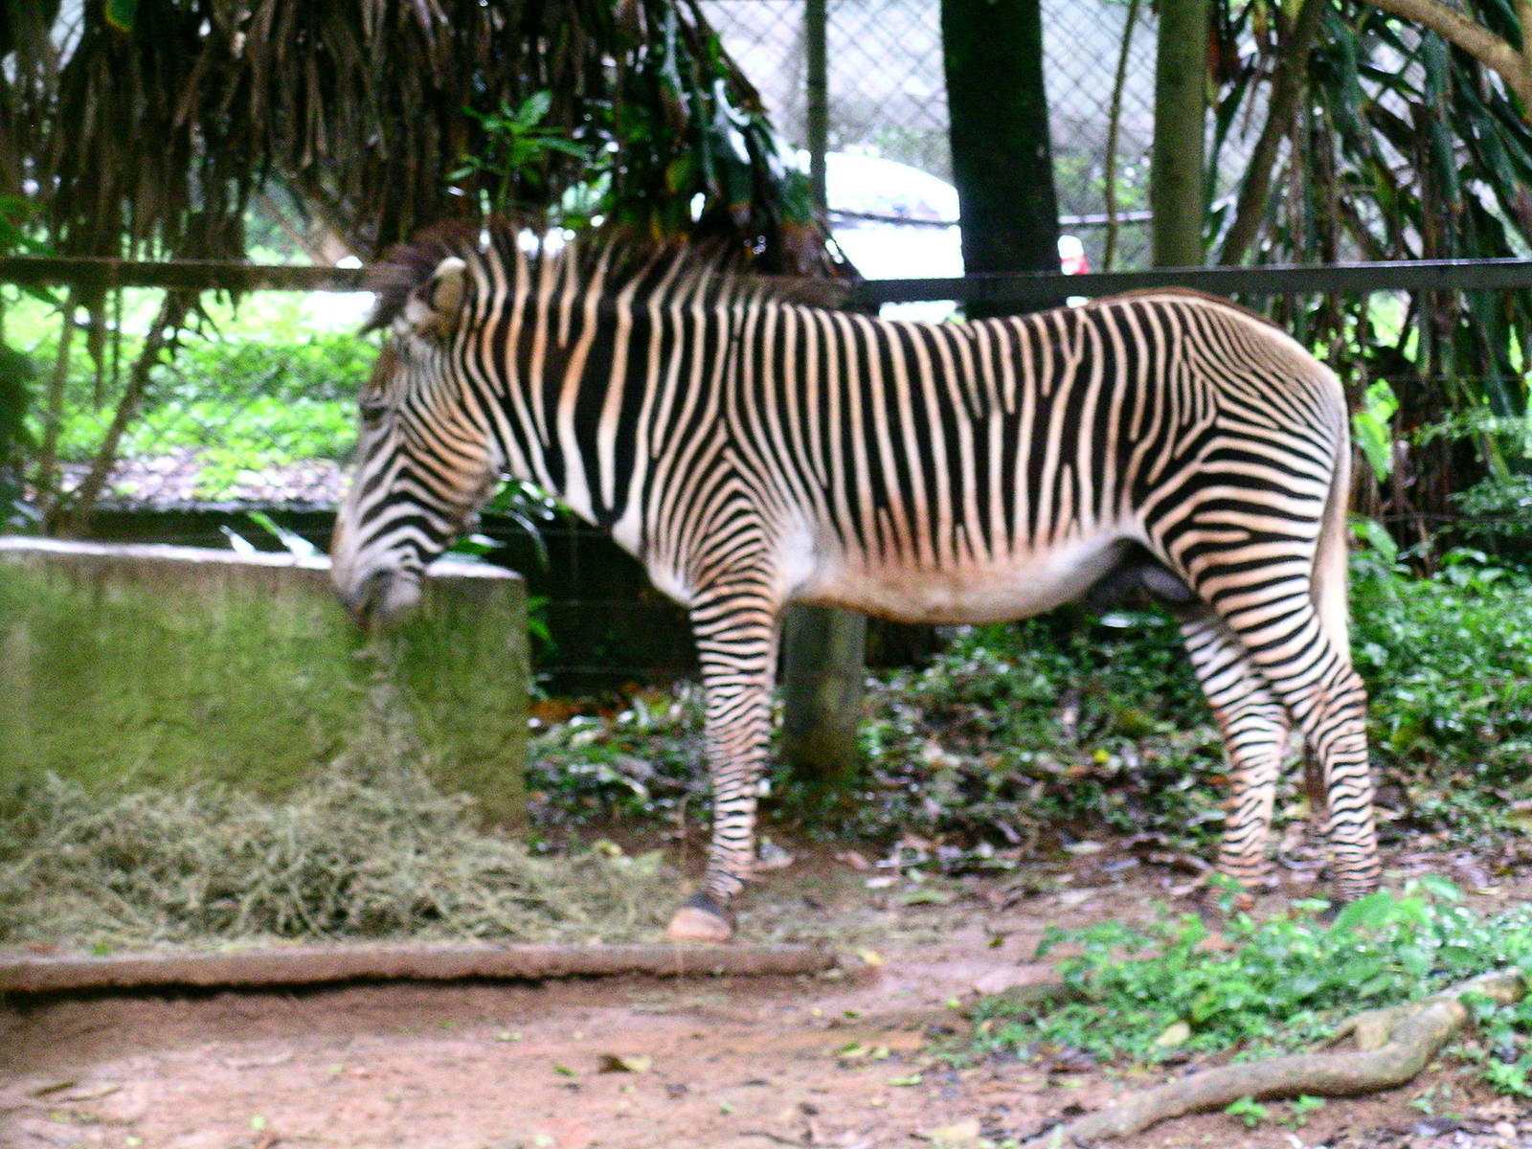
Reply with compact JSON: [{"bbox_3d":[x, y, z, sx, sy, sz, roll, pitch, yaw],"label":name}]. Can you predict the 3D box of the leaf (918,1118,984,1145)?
[{"bbox_3d":[0.322,0.976,9.000,0.113,0.028,0.090,0,5,0],"label":"leaf"}]

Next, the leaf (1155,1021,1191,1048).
[{"bbox_3d":[0.773,0.874,9.750,0.070,0.036,0.070,0,5,0],"label":"leaf"}]

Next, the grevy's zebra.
[{"bbox_3d":[0.192,0.019,10.950,2.230,1.510,0.520,0,5,0],"label":"grevy's zebra"}]

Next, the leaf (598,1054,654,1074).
[{"bbox_3d":[-0.263,0.914,9.600,0.103,0.027,0.065,0,5,0],"label":"leaf"}]

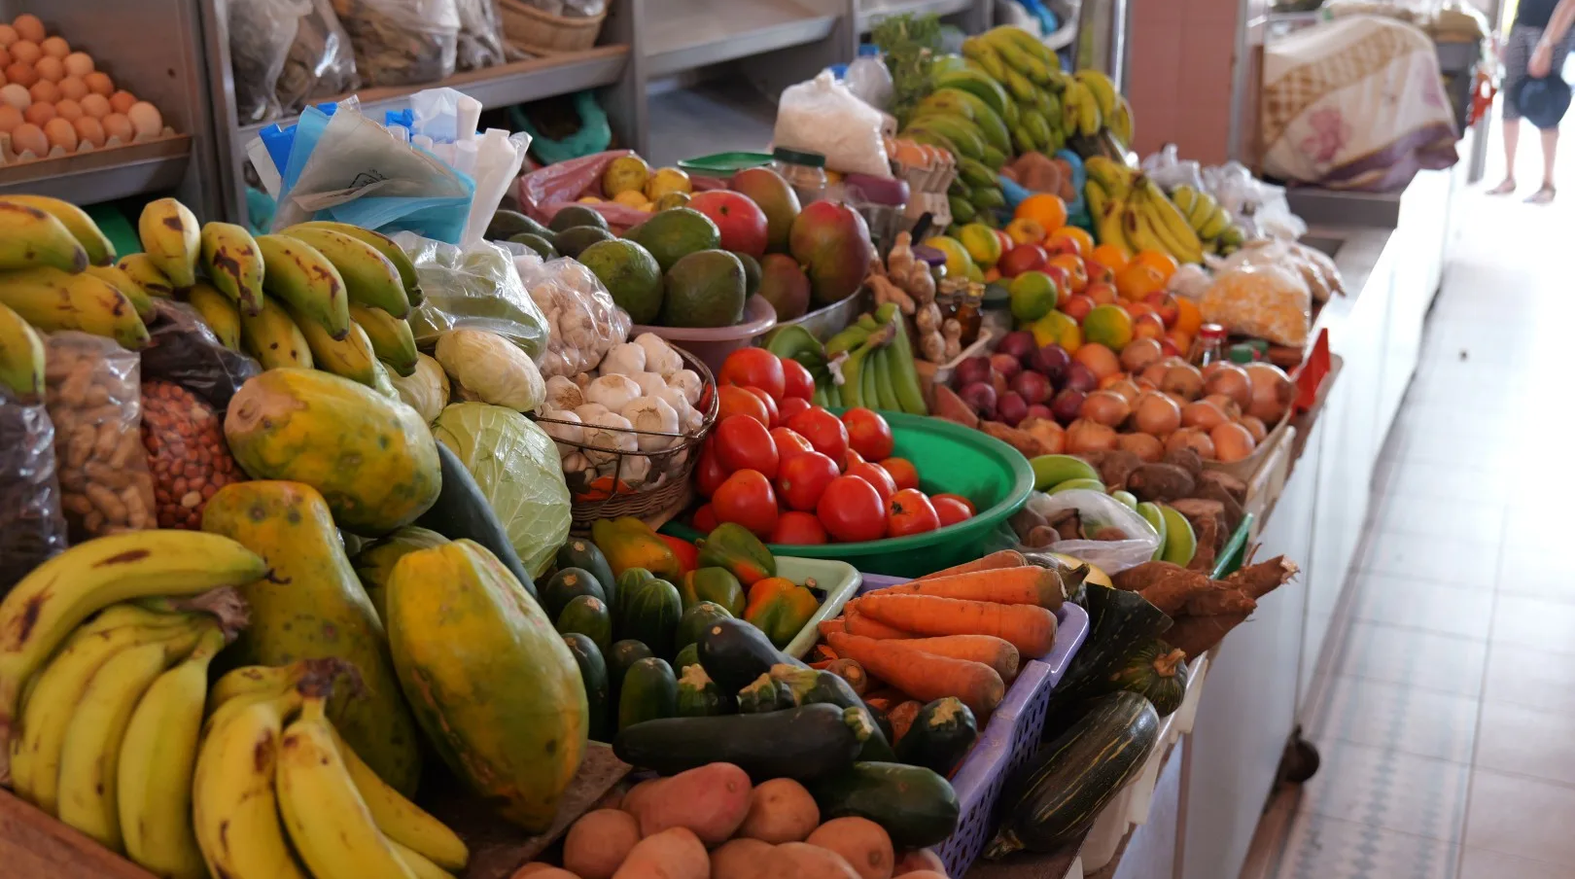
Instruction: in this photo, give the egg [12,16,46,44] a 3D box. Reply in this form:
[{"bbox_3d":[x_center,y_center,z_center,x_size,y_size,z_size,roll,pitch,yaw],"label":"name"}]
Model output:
[{"bbox_3d":[-1.033,-0.554,2.200,0.044,0.056,0.044,34,29,12],"label":"egg"}]

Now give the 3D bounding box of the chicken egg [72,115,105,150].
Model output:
[{"bbox_3d":[-0.959,-0.417,2.220,0.044,0.057,0.044,33,27,15],"label":"chicken egg"}]

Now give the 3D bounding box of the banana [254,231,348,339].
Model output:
[{"bbox_3d":[-0.425,-0.135,1.410,0.043,0.052,0.145,-18,43,-42],"label":"banana"}]

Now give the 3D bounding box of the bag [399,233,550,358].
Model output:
[{"bbox_3d":[-0.368,-0.166,1.900,0.175,0.135,0.150,7,21,24],"label":"bag"}]

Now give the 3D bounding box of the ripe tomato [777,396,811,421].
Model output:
[{"bbox_3d":[0.009,-0.018,1.830,0.067,0.060,0.067,7,21,24],"label":"ripe tomato"}]

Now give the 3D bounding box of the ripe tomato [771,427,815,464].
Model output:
[{"bbox_3d":[0.002,0.017,1.700,0.068,0.060,0.068,-1,19,0],"label":"ripe tomato"}]

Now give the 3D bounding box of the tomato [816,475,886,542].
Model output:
[{"bbox_3d":[0.062,0.069,1.610,0.070,0.066,0.070,-1,19,0],"label":"tomato"}]

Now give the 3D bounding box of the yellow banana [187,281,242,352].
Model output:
[{"bbox_3d":[-0.498,-0.117,1.380,0.044,0.060,0.165,-13,40,-33],"label":"yellow banana"}]

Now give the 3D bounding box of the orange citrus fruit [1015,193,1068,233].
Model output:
[{"bbox_3d":[0.380,-0.329,2.420,0.080,0.078,0.080,-1,19,0],"label":"orange citrus fruit"}]

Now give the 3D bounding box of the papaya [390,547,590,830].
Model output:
[{"bbox_3d":[-0.236,0.192,1.270,0.146,0.245,0.146,-13,-20,-31],"label":"papaya"}]

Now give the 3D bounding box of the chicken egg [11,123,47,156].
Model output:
[{"bbox_3d":[-0.995,-0.390,2.120,0.045,0.057,0.045,8,21,24],"label":"chicken egg"}]

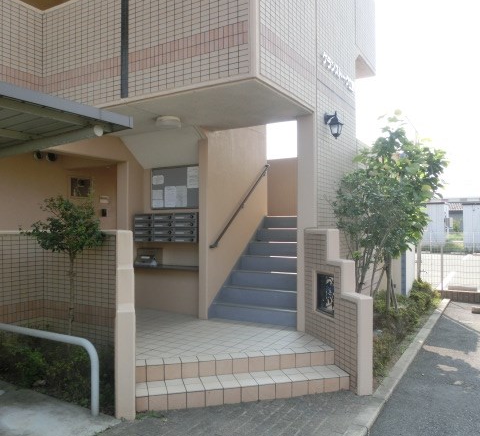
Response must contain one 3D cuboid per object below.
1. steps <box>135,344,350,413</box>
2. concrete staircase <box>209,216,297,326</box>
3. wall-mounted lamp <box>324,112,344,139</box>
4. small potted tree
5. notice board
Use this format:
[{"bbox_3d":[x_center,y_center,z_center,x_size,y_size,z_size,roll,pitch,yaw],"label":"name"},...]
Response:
[{"bbox_3d":[0.026,1.422,3.980,1.870,0.290,0.430,0,-1,-14],"label":"steps"},{"bbox_3d":[0.589,0.638,6.152,1.260,1.335,1.580,-1,-1,31],"label":"concrete staircase"},{"bbox_3d":[1.090,-1.078,5.138,0.215,0.330,0.180,-1,-1,31],"label":"wall-mounted lamp"},{"bbox_3d":[-1.776,0.563,4.493,0.800,1.600,0.780,0,-1,0],"label":"small potted tree"},{"bbox_3d":[-0.923,-0.429,6.287,0.900,0.610,0.030,-1,-1,31],"label":"notice board"}]

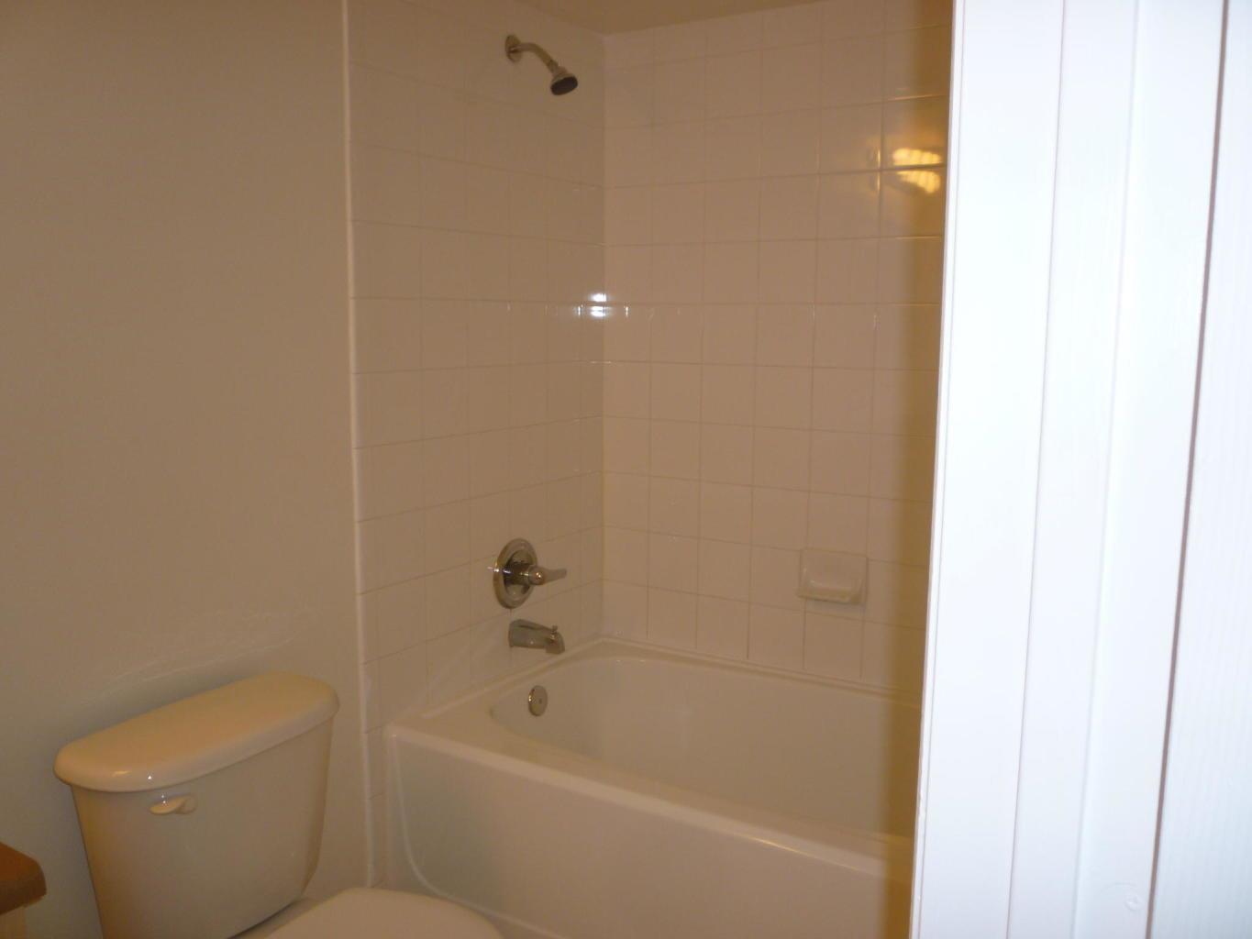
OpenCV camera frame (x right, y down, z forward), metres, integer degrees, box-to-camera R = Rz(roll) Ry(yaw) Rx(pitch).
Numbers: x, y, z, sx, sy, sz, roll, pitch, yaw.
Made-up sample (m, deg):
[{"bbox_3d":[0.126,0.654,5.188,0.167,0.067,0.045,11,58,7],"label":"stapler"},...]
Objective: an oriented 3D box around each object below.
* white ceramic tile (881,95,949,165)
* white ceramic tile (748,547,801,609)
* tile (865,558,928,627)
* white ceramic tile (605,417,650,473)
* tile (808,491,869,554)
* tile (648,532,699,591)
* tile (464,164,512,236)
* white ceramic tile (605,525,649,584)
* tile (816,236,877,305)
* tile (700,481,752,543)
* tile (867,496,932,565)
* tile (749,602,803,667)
[{"bbox_3d":[0.659,-0.761,2.373,0.151,0.151,0.010,5,9,32],"label":"white ceramic tile"},{"bbox_3d":[0.393,0.277,2.698,0.152,0.152,0.009,5,9,32],"label":"white ceramic tile"},{"bbox_3d":[0.650,0.300,2.519,0.151,0.151,0.010,5,9,32],"label":"tile"},{"bbox_3d":[0.005,-0.064,2.876,0.150,0.149,0.010,6,10,32],"label":"white ceramic tile"},{"bbox_3d":[0.523,0.136,2.589,0.152,0.152,0.008,5,9,32],"label":"tile"},{"bbox_3d":[0.132,0.250,2.834,0.151,0.151,0.010,6,10,32],"label":"tile"},{"bbox_3d":[-0.324,-0.621,2.420,0.010,0.151,0.150,6,10,32],"label":"tile"},{"bbox_3d":[0.002,0.238,2.918,0.150,0.149,0.010,6,10,32],"label":"white ceramic tile"},{"bbox_3d":[0.526,-0.471,2.498,0.152,0.152,0.009,6,10,32],"label":"tile"},{"bbox_3d":[0.262,0.111,2.731,0.151,0.151,0.010,6,10,32],"label":"tile"},{"bbox_3d":[0.651,0.150,2.504,0.152,0.152,0.009,6,10,32],"label":"tile"},{"bbox_3d":[0.390,0.428,2.712,0.152,0.152,0.008,5,9,32],"label":"tile"}]

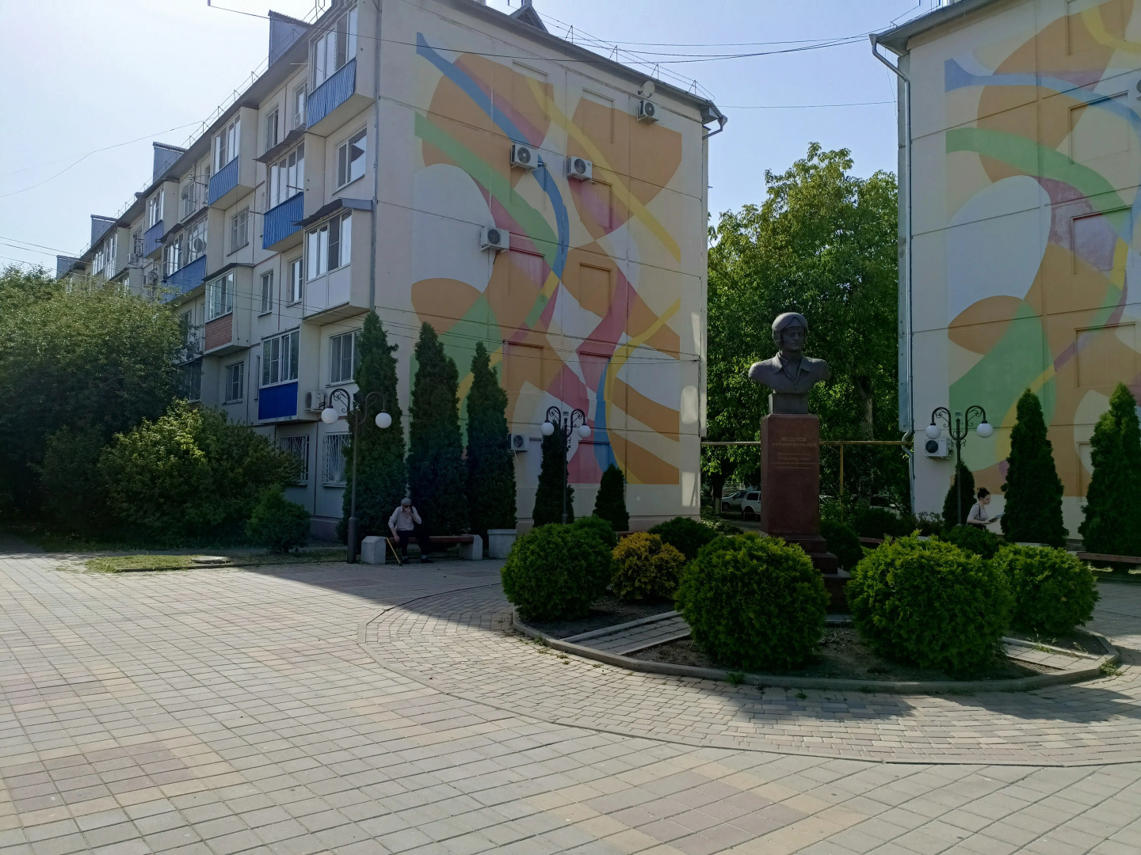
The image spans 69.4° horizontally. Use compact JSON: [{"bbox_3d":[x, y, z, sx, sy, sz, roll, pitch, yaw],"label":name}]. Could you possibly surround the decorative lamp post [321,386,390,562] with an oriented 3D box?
[{"bbox_3d":[-4.000,0.908,15.300,1.330,3.220,0.300,3,-4,-40],"label":"decorative lamp post"}]

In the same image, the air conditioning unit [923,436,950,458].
[{"bbox_3d":[9.840,0.533,22.132,0.280,0.550,0.740,5,-5,-41],"label":"air conditioning unit"}]

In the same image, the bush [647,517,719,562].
[{"bbox_3d":[1.641,1.808,11.900,1.150,1.020,1.150,0,-3,8],"label":"bush"}]

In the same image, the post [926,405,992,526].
[{"bbox_3d":[8.097,1.248,17.167,0.320,3.404,1.390,5,-5,-41],"label":"post"}]

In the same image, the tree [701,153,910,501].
[{"bbox_3d":[9.765,-3.209,34.000,9.500,15.600,9.500,0,-3,16],"label":"tree"}]

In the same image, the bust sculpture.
[{"bbox_3d":[2.646,-0.777,9.983,0.950,1.240,0.520,1,-4,5],"label":"bust sculpture"}]

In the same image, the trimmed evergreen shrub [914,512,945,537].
[{"bbox_3d":[8.934,2.650,20.531,0.900,1.000,0.900,1,-3,0],"label":"trimmed evergreen shrub"}]

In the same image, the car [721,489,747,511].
[{"bbox_3d":[11.312,4.864,56.246,4.300,1.520,1.750,3,-4,-25],"label":"car"}]

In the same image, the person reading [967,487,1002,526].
[{"bbox_3d":[6.904,1.808,13.800,0.600,1.590,0.470,-1,-3,26],"label":"person reading"}]

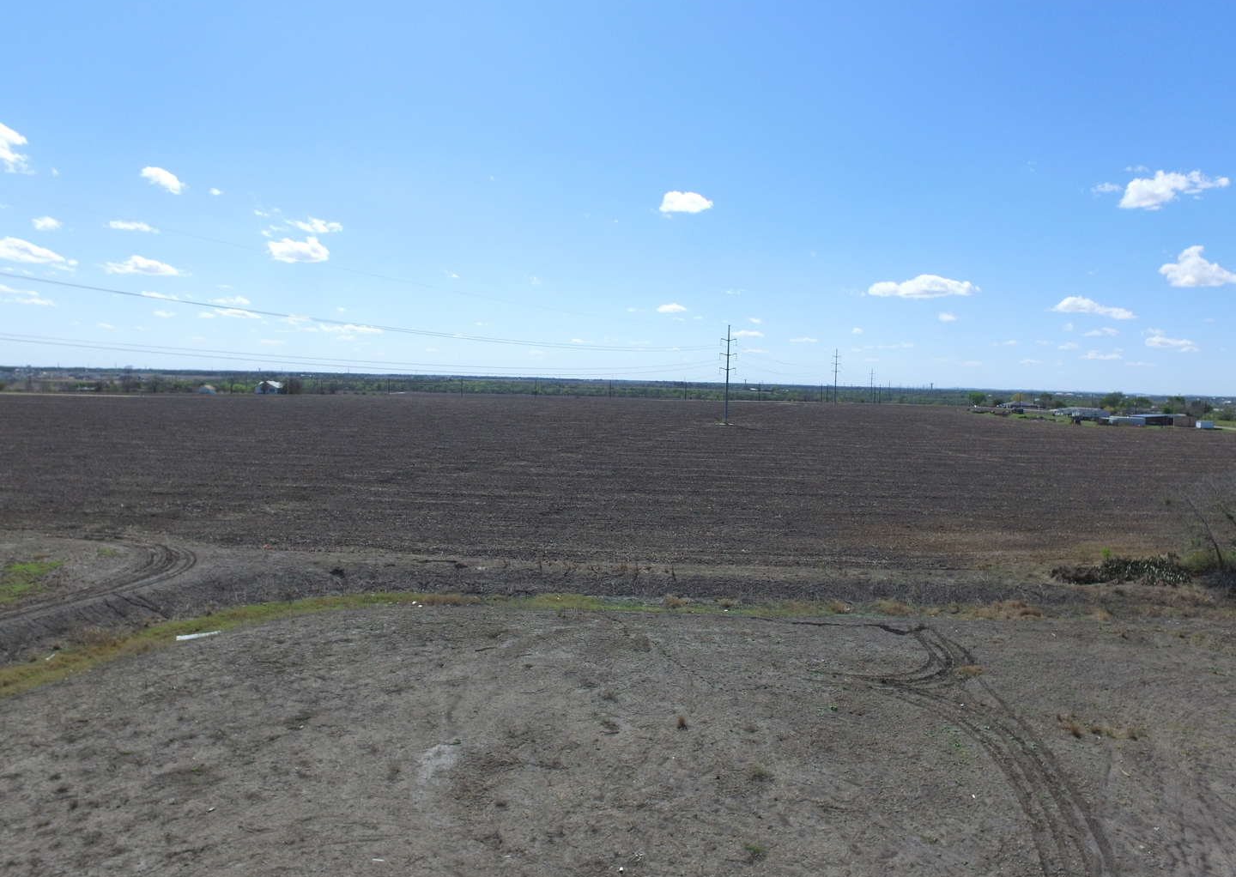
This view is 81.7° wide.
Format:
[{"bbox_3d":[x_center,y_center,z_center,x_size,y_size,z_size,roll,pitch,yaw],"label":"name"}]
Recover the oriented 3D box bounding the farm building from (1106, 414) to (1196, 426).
[{"bbox_3d":[187.610,-6.400,250.920,26.500,4.100,8.000,1,5,0],"label":"farm building"}]

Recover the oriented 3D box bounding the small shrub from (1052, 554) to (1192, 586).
[{"bbox_3d":[29.820,7.840,42.600,6.800,1.250,2.800,1,5,0],"label":"small shrub"}]

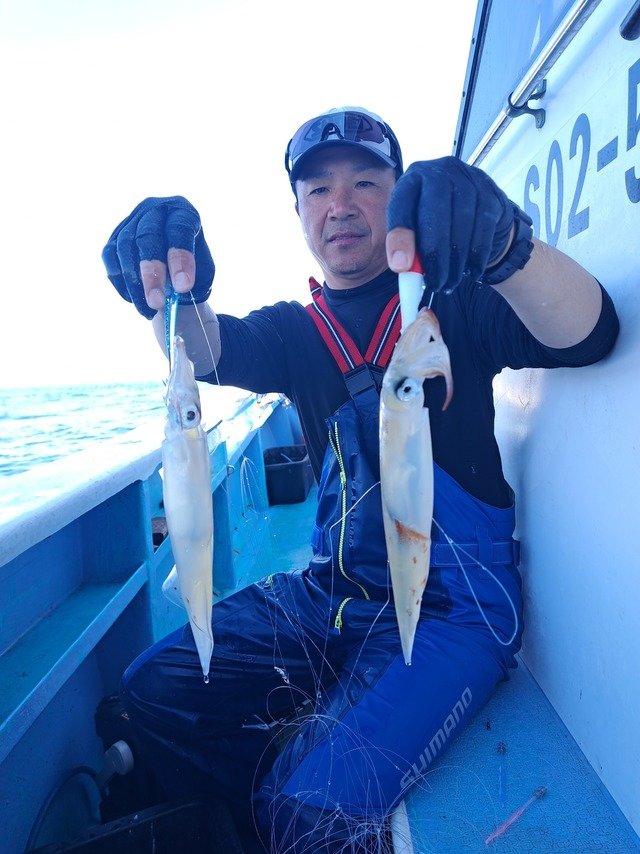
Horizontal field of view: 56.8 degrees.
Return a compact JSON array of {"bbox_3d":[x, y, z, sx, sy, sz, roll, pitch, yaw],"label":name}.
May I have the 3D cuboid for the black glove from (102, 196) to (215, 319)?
[{"bbox_3d":[-0.137,-0.142,0.505,0.090,0.100,0.110,-1,5,14],"label":"black glove"}]

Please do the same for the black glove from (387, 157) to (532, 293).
[{"bbox_3d":[0.109,-0.158,0.470,0.098,0.100,0.120,-1,5,18],"label":"black glove"}]

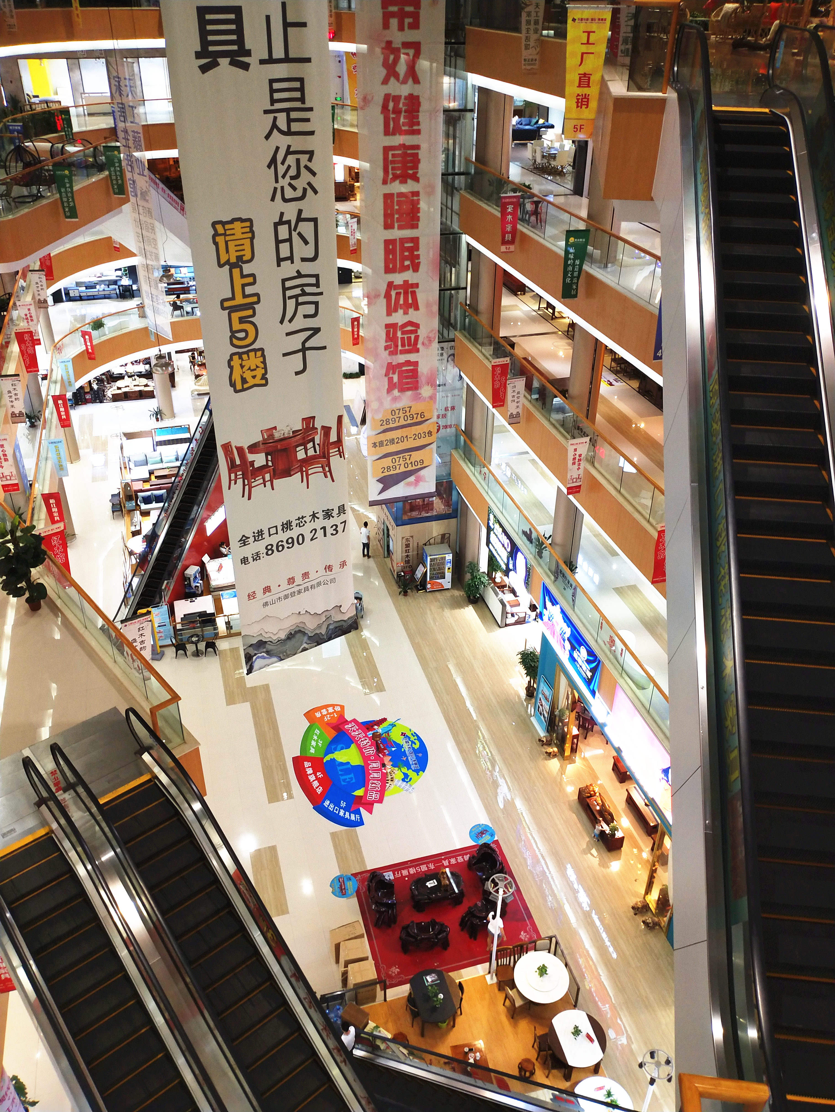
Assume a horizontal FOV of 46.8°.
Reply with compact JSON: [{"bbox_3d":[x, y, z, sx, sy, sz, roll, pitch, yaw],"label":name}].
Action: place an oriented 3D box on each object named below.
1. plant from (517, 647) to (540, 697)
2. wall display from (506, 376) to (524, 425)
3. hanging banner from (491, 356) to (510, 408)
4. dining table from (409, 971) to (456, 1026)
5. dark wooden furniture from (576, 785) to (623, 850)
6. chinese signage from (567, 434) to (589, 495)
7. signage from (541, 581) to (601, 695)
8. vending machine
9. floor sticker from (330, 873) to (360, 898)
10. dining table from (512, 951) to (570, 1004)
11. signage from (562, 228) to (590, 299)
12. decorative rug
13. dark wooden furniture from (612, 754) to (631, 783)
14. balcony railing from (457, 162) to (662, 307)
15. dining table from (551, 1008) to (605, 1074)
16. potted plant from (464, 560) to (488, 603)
[{"bbox_3d":[4.016,4.050,33.702,0.950,1.950,0.950,0,31,0],"label":"plant"},{"bbox_3d":[3.026,-4.757,29.732,0.550,1.550,0.040,-8,32,-13],"label":"wall display"},{"bbox_3d":[2.621,-5.402,30.389,0.610,1.620,0.060,-8,32,-13],"label":"hanging banner"},{"bbox_3d":[0.464,11.122,24.001,1.120,0.780,1.400,-8,32,-13],"label":"dining table"},{"bbox_3d":[5.497,7.782,28.836,0.530,0.640,2.220,-8,32,-13],"label":"dark wooden furniture"},{"bbox_3d":[4.229,-2.338,25.486,0.610,1.640,0.060,-8,32,-13],"label":"chinese signage"},{"bbox_3d":[4.422,2.425,28.507,0.120,1.420,4.170,-8,32,-13],"label":"signage"},{"bbox_3d":[0.825,0.469,40.781,1.060,1.820,0.830,-8,32,-13],"label":"vending machine"},{"bbox_3d":[-2.090,9.446,27.645,0.820,0.010,0.820,0,31,0],"label":"floor sticker"},{"bbox_3d":[3.114,10.891,24.413,1.420,0.780,1.420,0,31,0],"label":"dining table"},{"bbox_3d":[3.917,-7.281,24.116,0.620,1.680,0.040,-8,32,-13],"label":"signage"},{"bbox_3d":[0.768,9.879,26.961,4.550,0.015,3.880,-8,32,-13],"label":"decorative rug"},{"bbox_3d":[6.481,6.771,30.622,0.420,0.500,0.720,-8,32,-13],"label":"dark wooden furniture"},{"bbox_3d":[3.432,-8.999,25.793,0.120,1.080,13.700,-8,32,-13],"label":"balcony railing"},{"bbox_3d":[3.711,11.523,22.601,1.340,0.760,1.340,0,31,0],"label":"dining table"},{"bbox_3d":[2.308,1.043,38.800,0.950,1.800,0.970,0,31,0],"label":"potted plant"}]

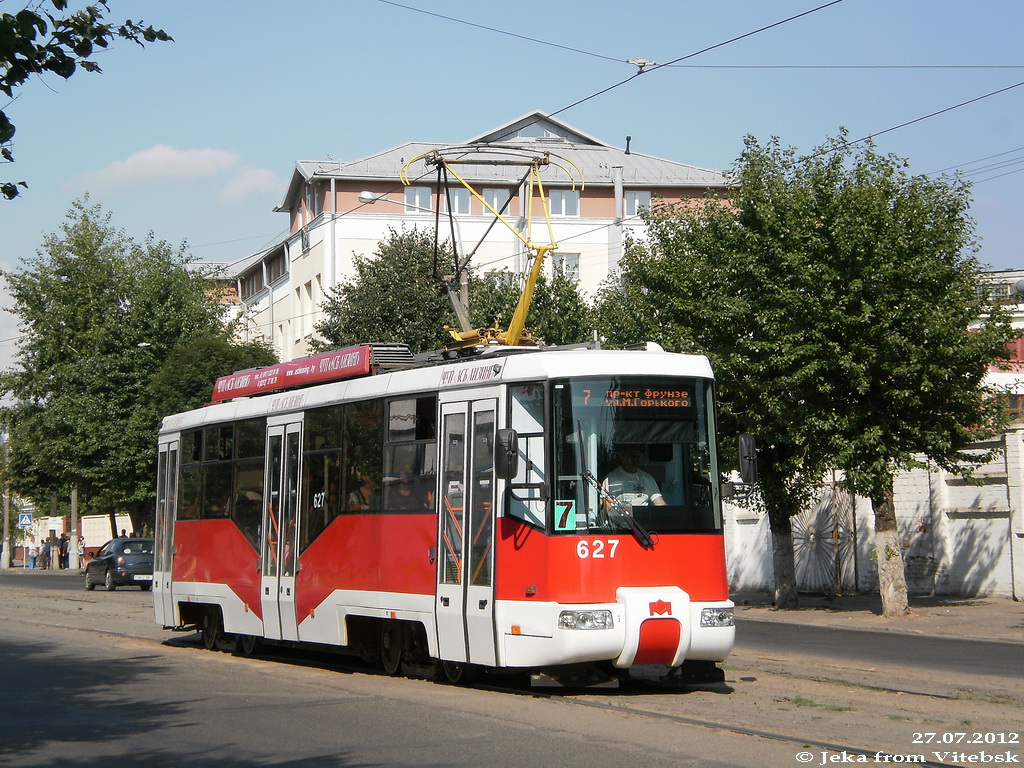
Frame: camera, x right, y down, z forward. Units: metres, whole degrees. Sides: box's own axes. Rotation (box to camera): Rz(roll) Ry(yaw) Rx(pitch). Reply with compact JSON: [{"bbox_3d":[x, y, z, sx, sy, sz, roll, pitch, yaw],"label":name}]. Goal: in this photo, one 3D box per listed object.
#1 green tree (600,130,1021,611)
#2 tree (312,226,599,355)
[{"bbox_3d":[5.607,-0.201,46.500,8.100,9.100,7.300,0,-4,0],"label":"green tree"},{"bbox_3d":[-1.656,0.682,67.500,7.900,9.900,7.200,0,-4,0],"label":"tree"}]

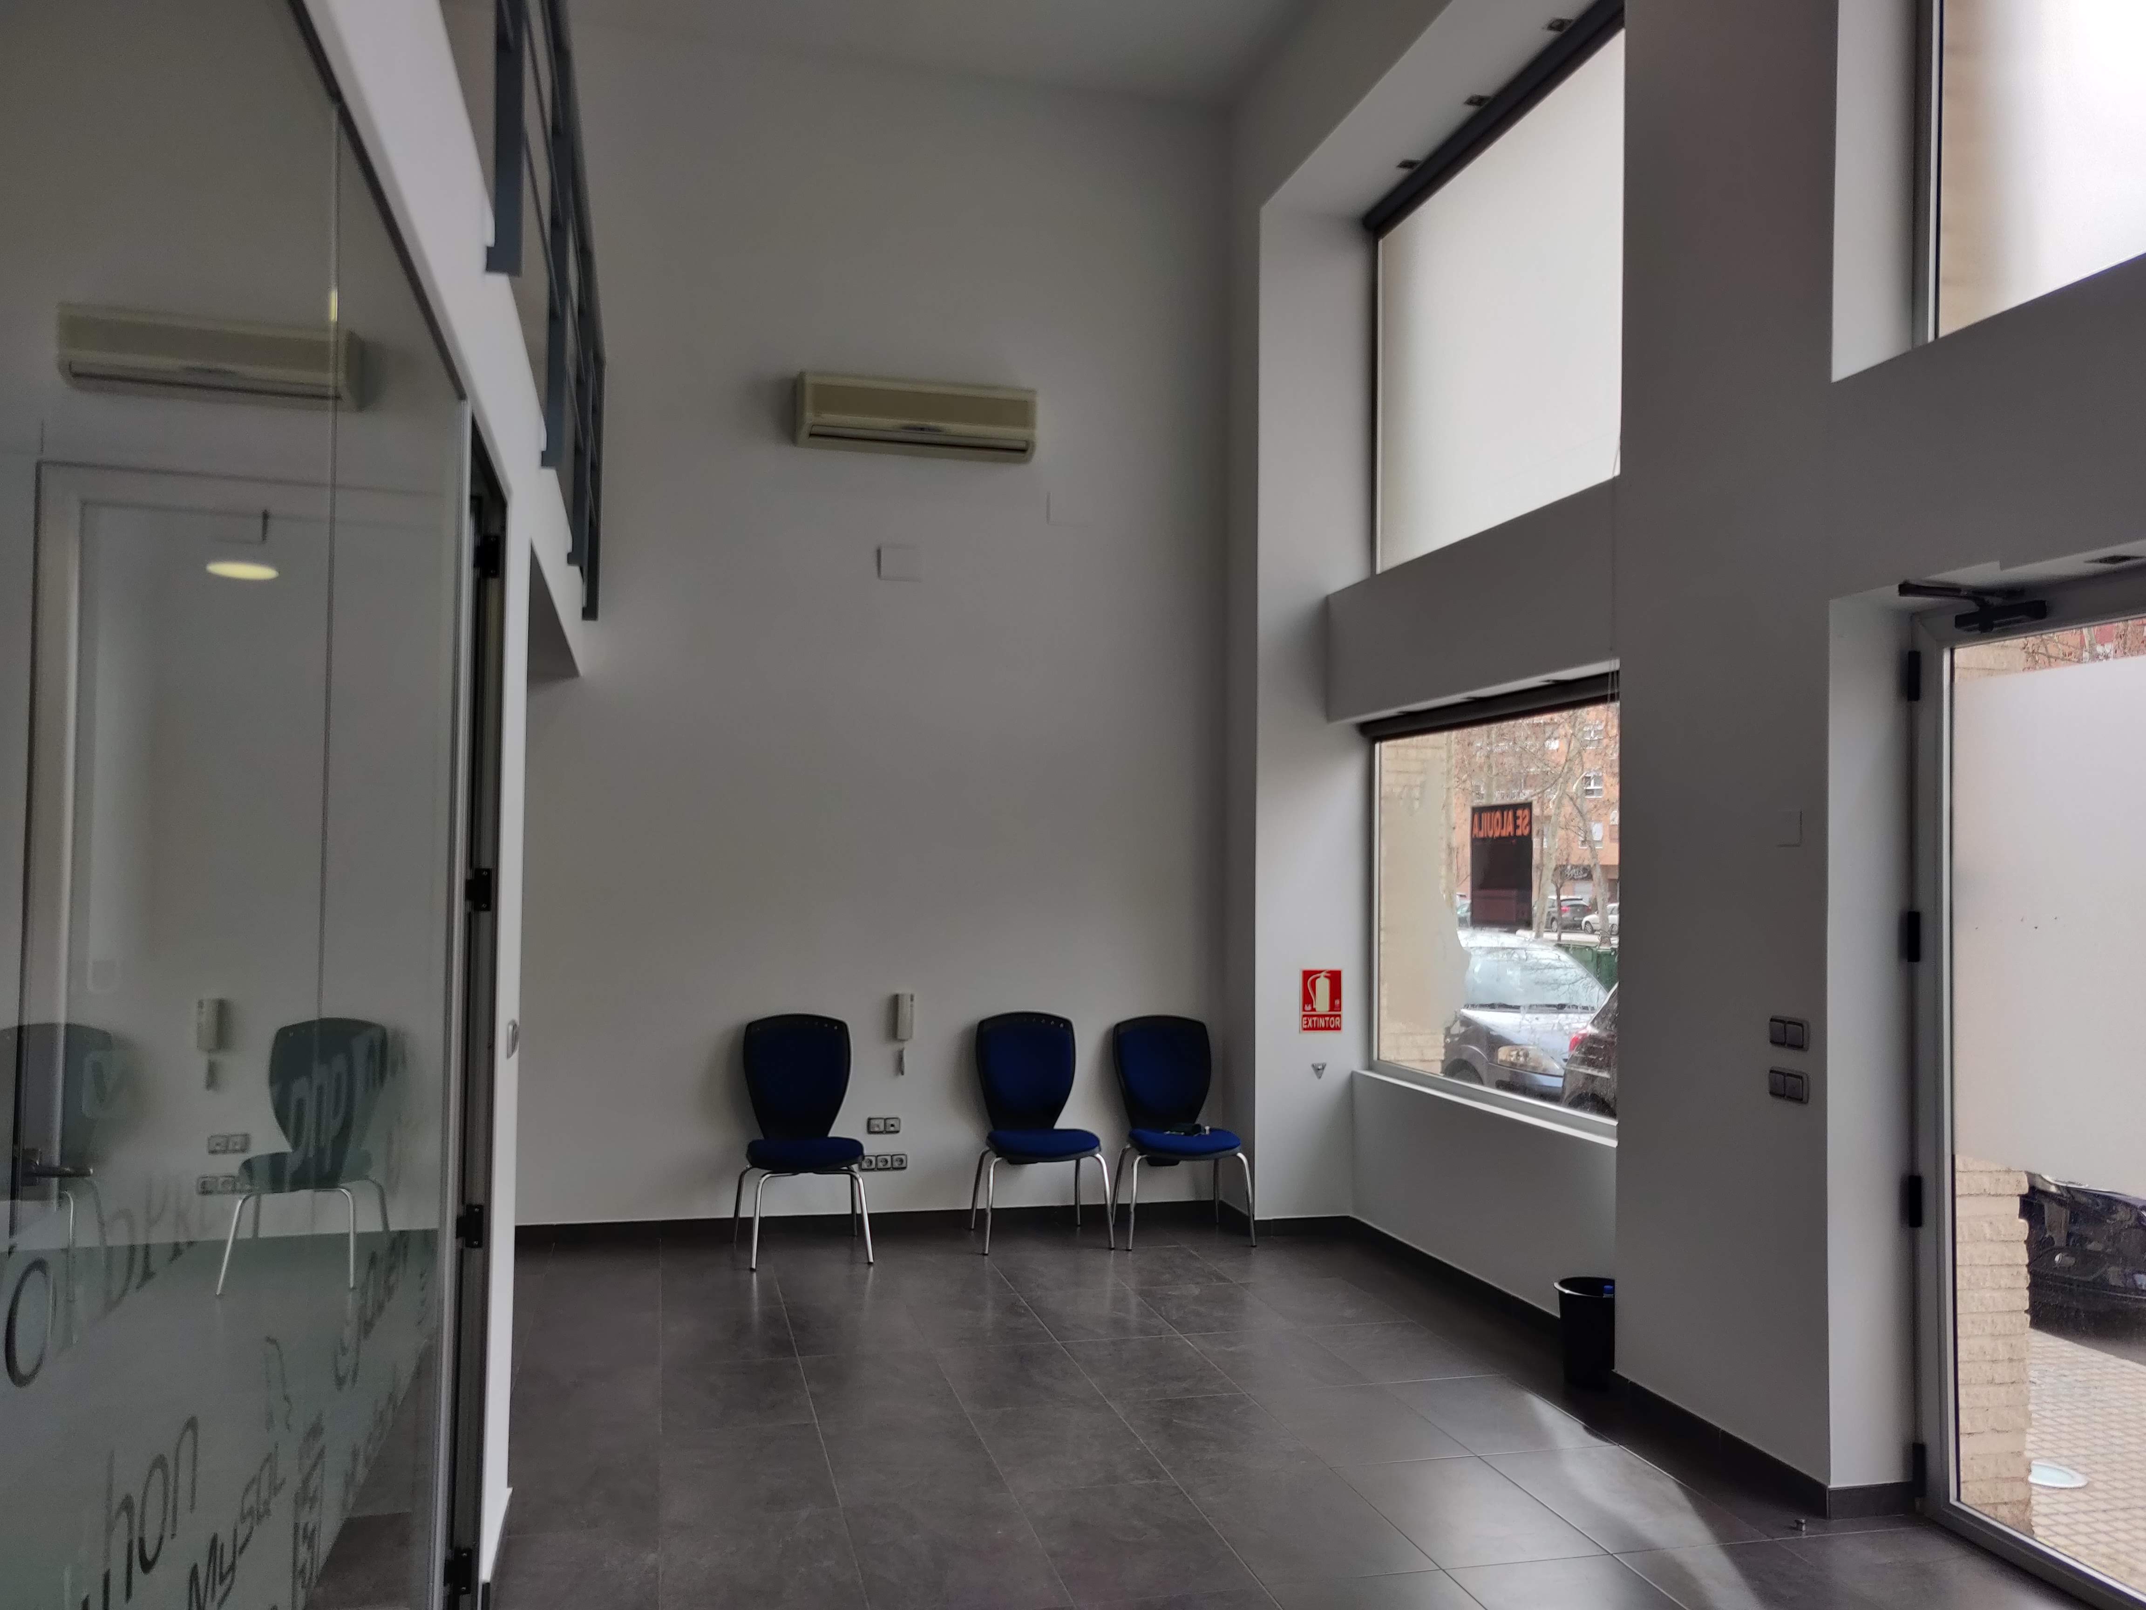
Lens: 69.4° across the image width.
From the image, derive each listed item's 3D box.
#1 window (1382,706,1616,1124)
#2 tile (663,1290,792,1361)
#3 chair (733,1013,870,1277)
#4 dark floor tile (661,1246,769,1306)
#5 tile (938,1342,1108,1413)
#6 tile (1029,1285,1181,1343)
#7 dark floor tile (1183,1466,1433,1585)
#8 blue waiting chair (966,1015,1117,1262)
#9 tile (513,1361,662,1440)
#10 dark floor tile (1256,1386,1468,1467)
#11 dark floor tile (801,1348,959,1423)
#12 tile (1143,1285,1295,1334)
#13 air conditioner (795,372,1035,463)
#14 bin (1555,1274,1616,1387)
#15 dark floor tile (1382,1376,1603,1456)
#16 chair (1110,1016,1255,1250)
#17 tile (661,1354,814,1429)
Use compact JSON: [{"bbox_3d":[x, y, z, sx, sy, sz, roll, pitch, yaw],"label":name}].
[{"bbox_3d":[1.690,0.410,6.250,0.080,1.504,2.076,2,-3,-15],"label":"window"},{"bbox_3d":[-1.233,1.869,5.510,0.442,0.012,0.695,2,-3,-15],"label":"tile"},{"bbox_3d":[-1.165,1.431,6.658,0.530,0.976,0.600,2,-3,-15],"label":"chair"},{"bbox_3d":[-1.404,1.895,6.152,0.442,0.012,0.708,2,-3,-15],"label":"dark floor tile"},{"bbox_3d":[-0.182,1.868,5.065,0.442,0.012,0.626,2,-3,-15],"label":"tile"},{"bbox_3d":[0.087,1.919,5.830,0.452,0.010,0.650,2,-3,-15],"label":"tile"},{"bbox_3d":[0.582,1.831,3.947,0.442,0.012,0.626,2,-3,-15],"label":"dark floor tile"},{"bbox_3d":[-0.159,1.460,6.996,0.570,0.980,0.560,2,-3,-15],"label":"blue waiting chair"},{"bbox_3d":[-1.496,1.833,4.745,0.452,0.010,0.650,2,-3,-15],"label":"tile"},{"bbox_3d":[0.851,1.868,4.672,0.440,0.010,0.630,2,-3,-15],"label":"dark floor tile"},{"bbox_3d":[-0.618,1.853,4.946,0.440,0.010,0.630,2,-3,-15],"label":"dark floor tile"},{"bbox_3d":[0.524,1.934,5.945,0.452,0.010,0.650,2,-3,-15],"label":"tile"},{"bbox_3d":[-0.718,-1.786,7.173,1.080,0.305,0.210,2,-3,-15],"label":"air conditioner"},{"bbox_3d":[1.745,1.761,5.158,0.273,0.305,0.273,2,-3,-15],"label":"bin"},{"bbox_3d":[1.286,1.881,4.786,0.440,0.010,0.630,2,-3,-15],"label":"dark floor tile"},{"bbox_3d":[0.499,1.491,7.157,0.588,0.994,0.515,2,-3,-11],"label":"chair"},{"bbox_3d":[-1.053,1.840,4.831,0.440,0.010,0.630,2,-3,-15],"label":"tile"}]

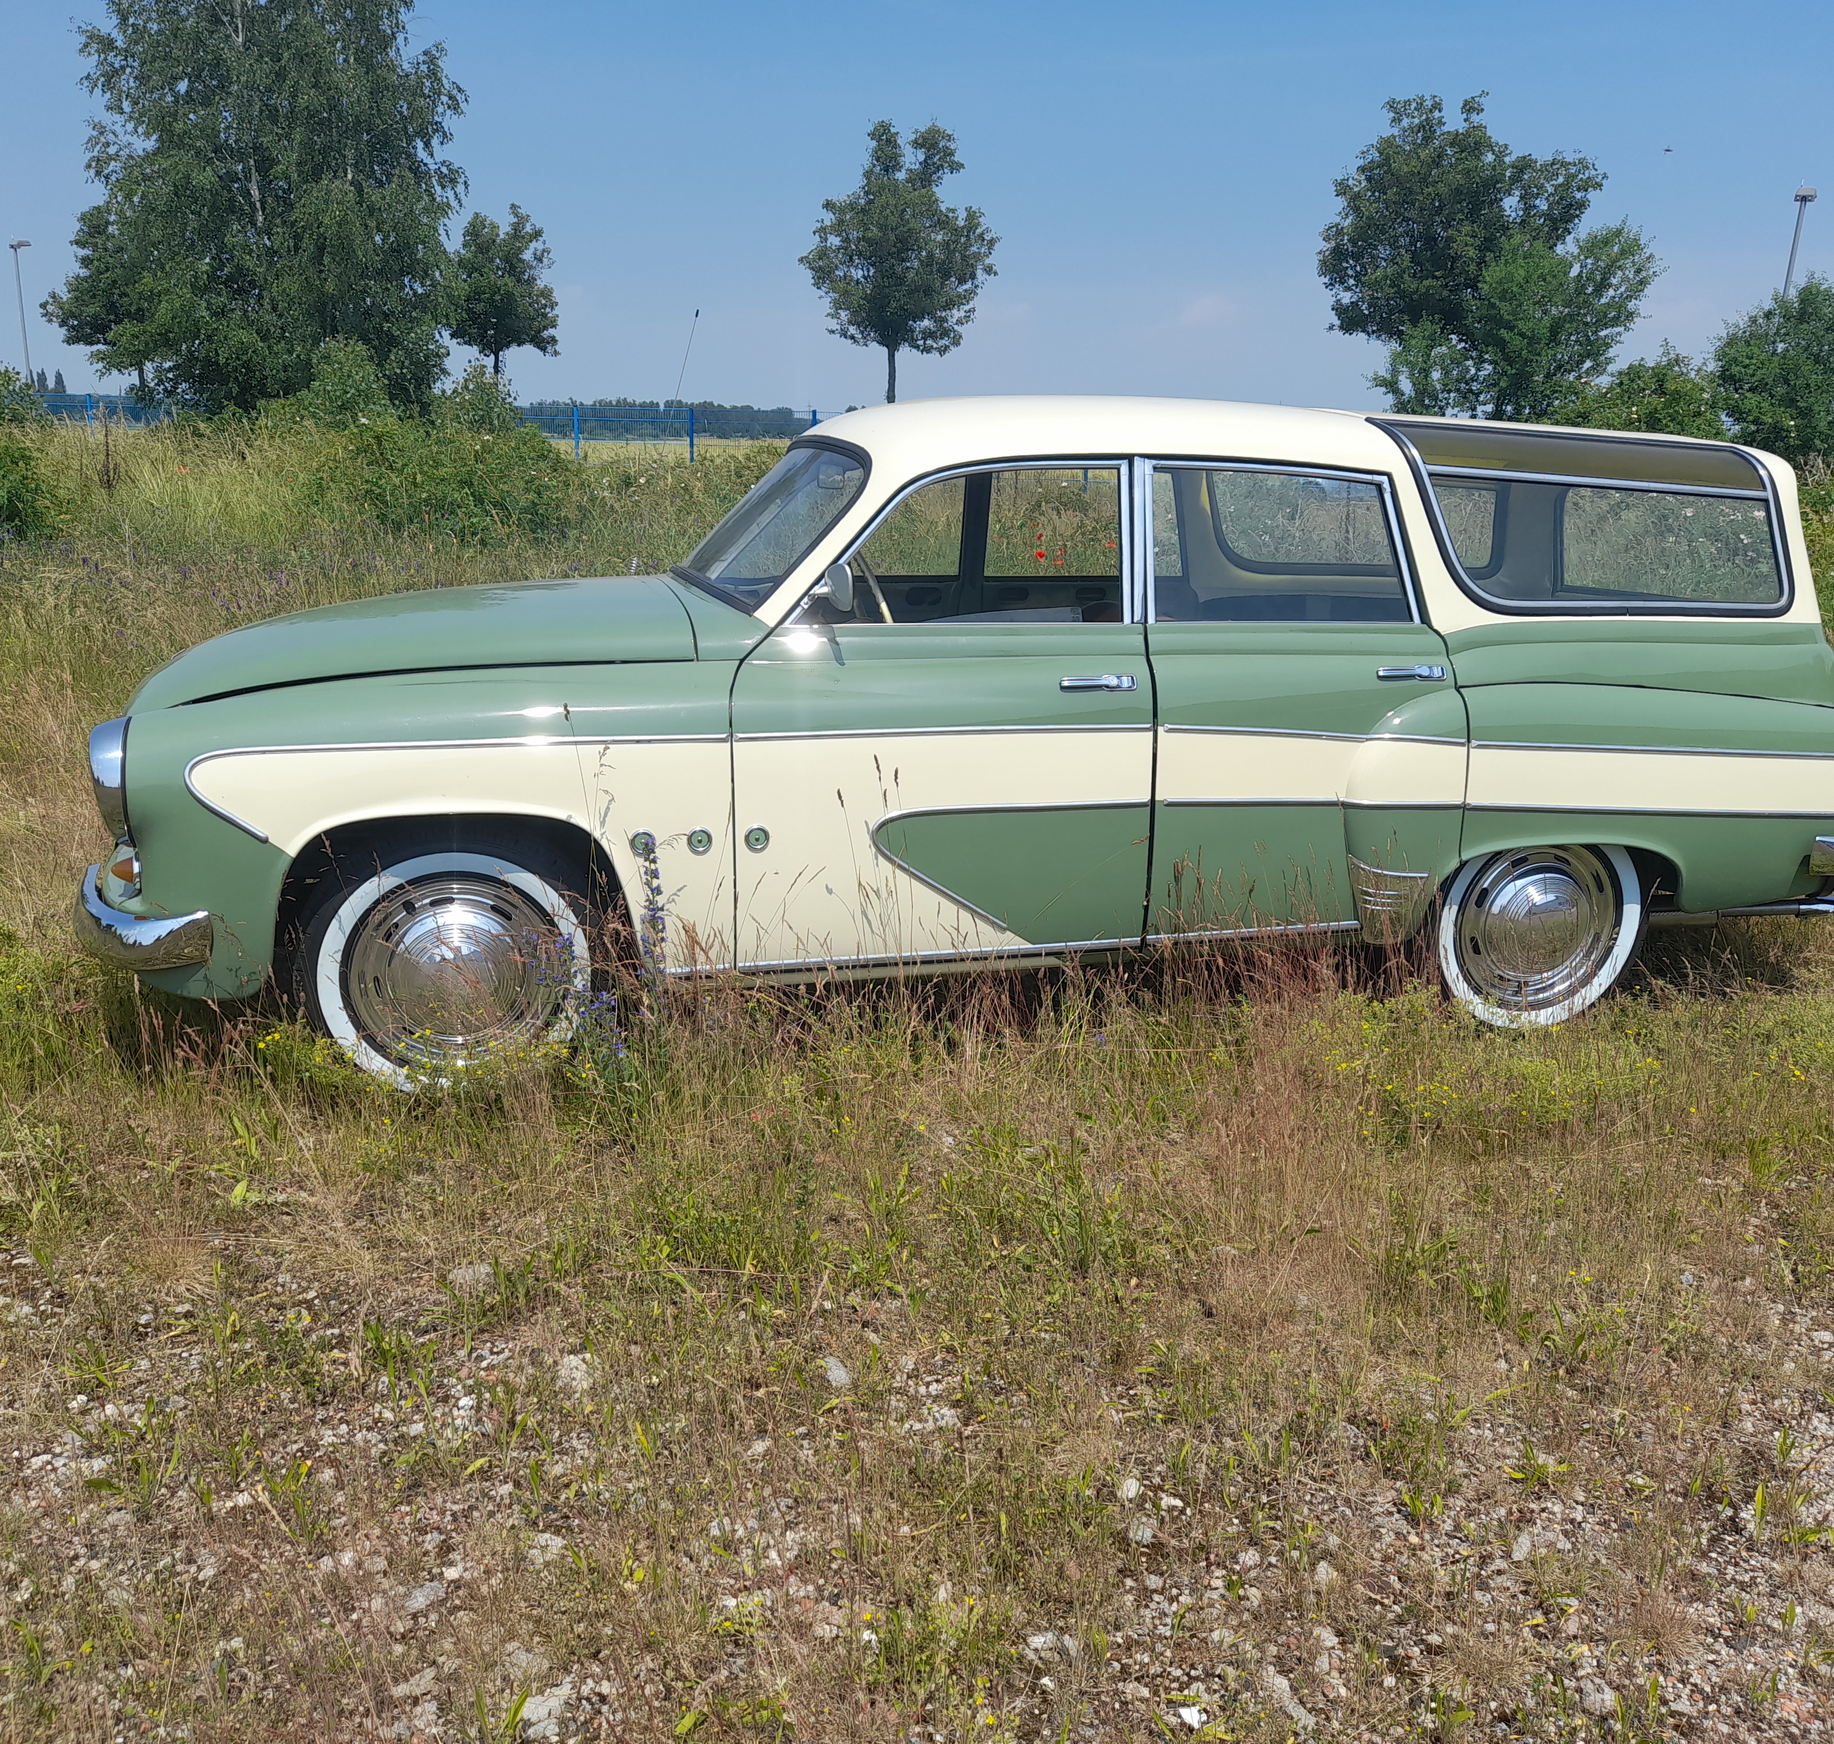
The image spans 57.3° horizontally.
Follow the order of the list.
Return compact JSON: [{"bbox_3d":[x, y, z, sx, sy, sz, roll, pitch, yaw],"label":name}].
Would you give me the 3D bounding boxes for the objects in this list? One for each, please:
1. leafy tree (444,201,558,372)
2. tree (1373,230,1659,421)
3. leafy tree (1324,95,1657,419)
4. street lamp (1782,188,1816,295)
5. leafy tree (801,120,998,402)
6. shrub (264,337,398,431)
[{"bbox_3d":[-10.227,-12.780,41.146,2.800,6.700,2.800,1,14,0],"label":"leafy tree"},{"bbox_3d":[8.128,-6.576,23.061,3.670,4.210,3.670,1,14,0],"label":"tree"},{"bbox_3d":[10.184,-10.412,31.359,5.070,7.540,5.070,1,14,0],"label":"leafy tree"},{"bbox_3d":[16.783,-9.761,32.020,0.420,6.120,0.650,7,16,24],"label":"street lamp"},{"bbox_3d":[-0.384,-11.945,36.163,4.190,7.840,4.190,1,14,0],"label":"leafy tree"},{"bbox_3d":[-6.055,-4.450,17.462,1.350,2.130,1.350,1,14,0],"label":"shrub"}]

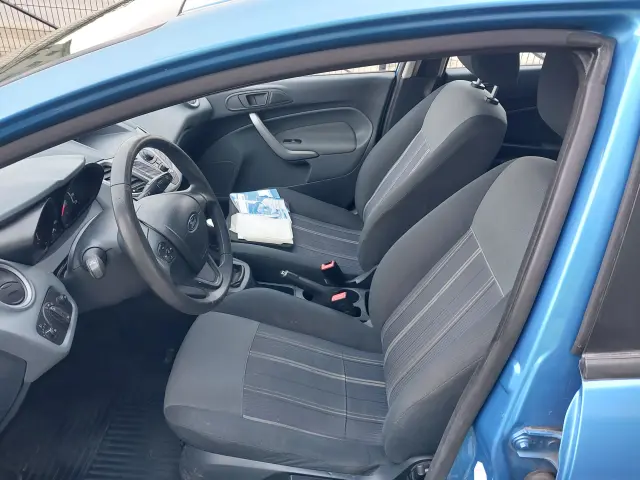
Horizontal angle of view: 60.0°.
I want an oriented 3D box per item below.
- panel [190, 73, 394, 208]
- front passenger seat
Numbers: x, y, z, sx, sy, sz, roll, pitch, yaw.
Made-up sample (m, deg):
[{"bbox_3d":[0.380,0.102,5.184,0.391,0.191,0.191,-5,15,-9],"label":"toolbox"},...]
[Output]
[{"bbox_3d":[-0.146,-0.362,2.054,0.810,0.540,0.110,3,30,3],"label":"panel"},{"bbox_3d":[0.142,-0.240,1.731,0.850,0.905,0.510,3,30,3],"label":"front passenger seat"}]

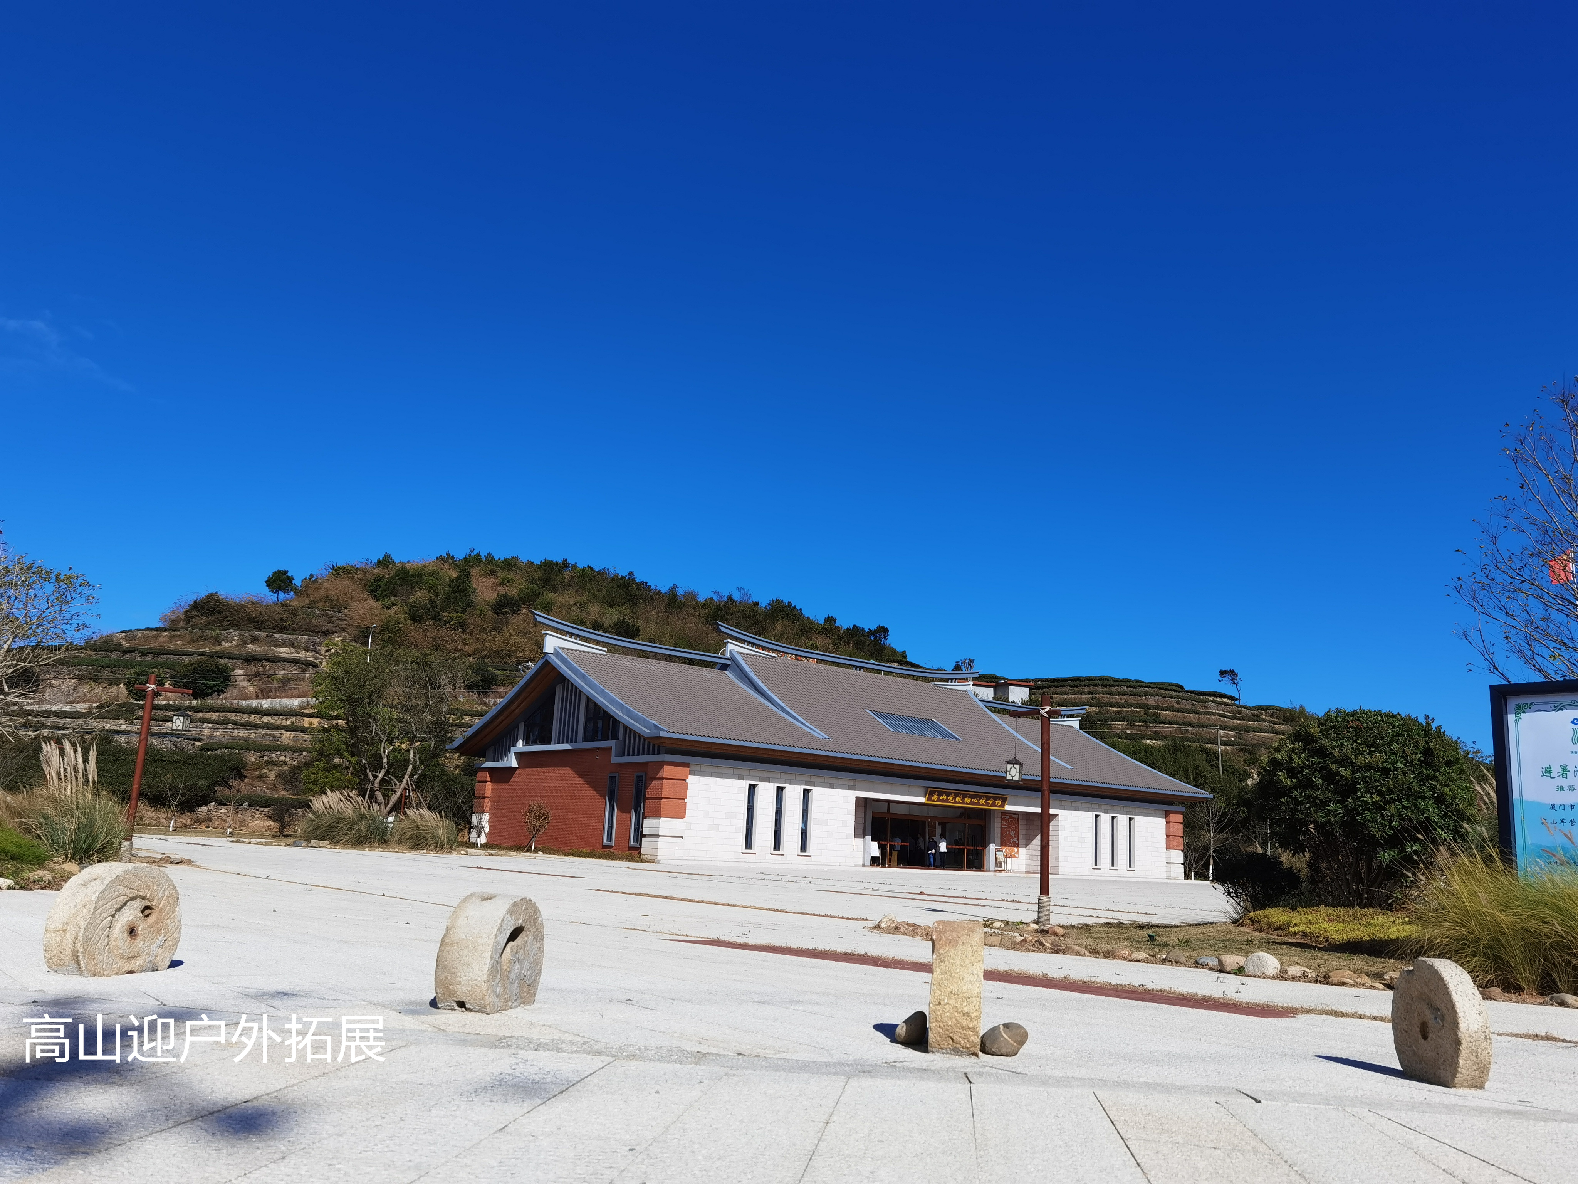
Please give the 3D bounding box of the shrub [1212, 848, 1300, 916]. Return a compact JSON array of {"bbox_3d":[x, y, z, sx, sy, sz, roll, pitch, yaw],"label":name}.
[{"bbox_3d":[12.512,7.755,32.831,2.322,1.612,2.089,-1,-12,21],"label":"shrub"}]

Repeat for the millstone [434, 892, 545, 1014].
[{"bbox_3d":[-2.194,2.660,9.139,0.401,0.781,0.949,0,-12,13],"label":"millstone"}]

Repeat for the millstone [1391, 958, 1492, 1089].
[{"bbox_3d":[4.284,2.815,8.116,0.189,0.748,0.864,3,-12,1],"label":"millstone"}]

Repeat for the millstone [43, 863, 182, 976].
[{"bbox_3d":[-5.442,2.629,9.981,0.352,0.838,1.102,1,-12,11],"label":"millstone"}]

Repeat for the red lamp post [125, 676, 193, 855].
[{"bbox_3d":[-14.203,3.964,27.418,1.170,4.159,0.360,9,-13,-25],"label":"red lamp post"}]

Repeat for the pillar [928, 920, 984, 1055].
[{"bbox_3d":[1.114,2.608,8.168,0.327,0.841,0.270,1,-12,11],"label":"pillar"}]

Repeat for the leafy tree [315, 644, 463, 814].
[{"bbox_3d":[-18.549,6.933,56.898,6.503,8.977,5.853,7,-12,-17],"label":"leafy tree"}]

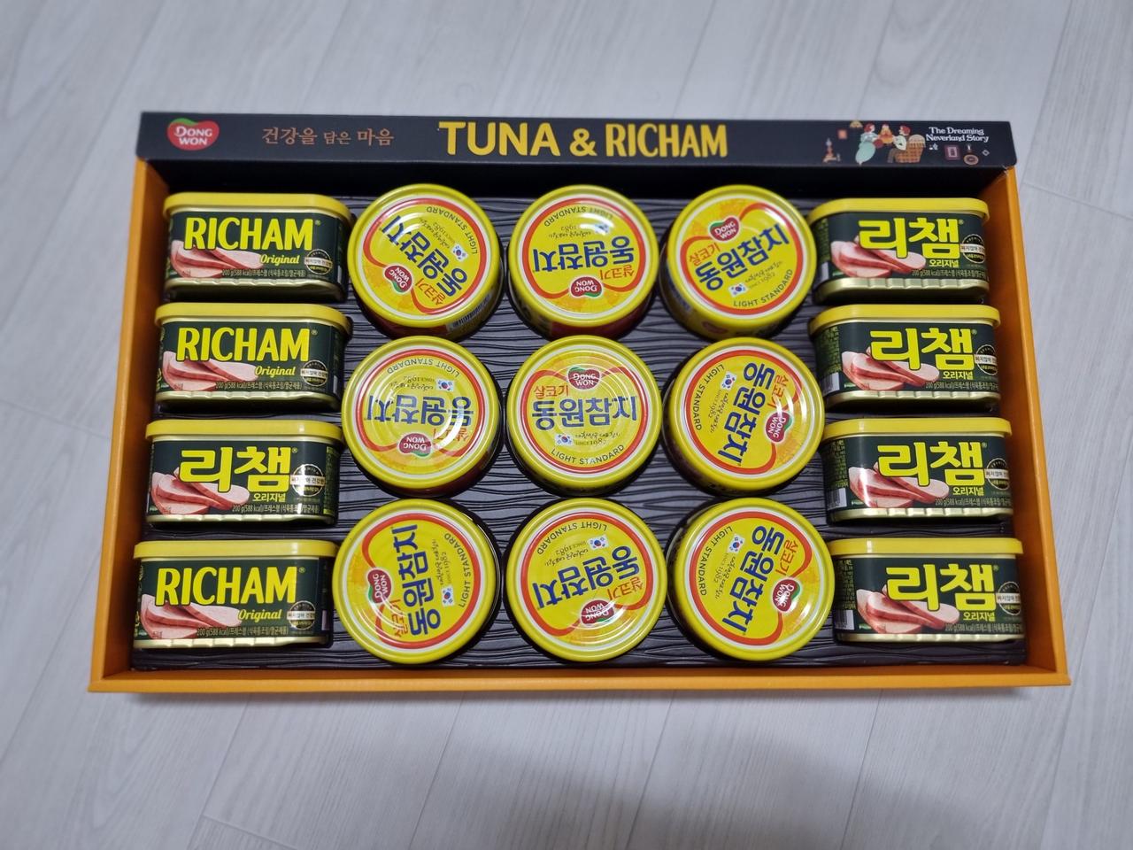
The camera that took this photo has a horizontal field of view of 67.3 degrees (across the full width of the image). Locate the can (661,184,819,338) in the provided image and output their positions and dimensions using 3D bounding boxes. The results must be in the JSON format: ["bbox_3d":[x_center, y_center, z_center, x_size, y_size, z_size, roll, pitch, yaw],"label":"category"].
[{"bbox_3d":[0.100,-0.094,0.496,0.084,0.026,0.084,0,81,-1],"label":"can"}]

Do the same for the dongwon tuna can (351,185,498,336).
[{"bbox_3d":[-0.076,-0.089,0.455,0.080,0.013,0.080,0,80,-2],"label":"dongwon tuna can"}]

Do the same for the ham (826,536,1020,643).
[{"bbox_3d":[0.201,0.092,0.479,0.102,0.056,0.054,0,81,-1],"label":"ham"}]

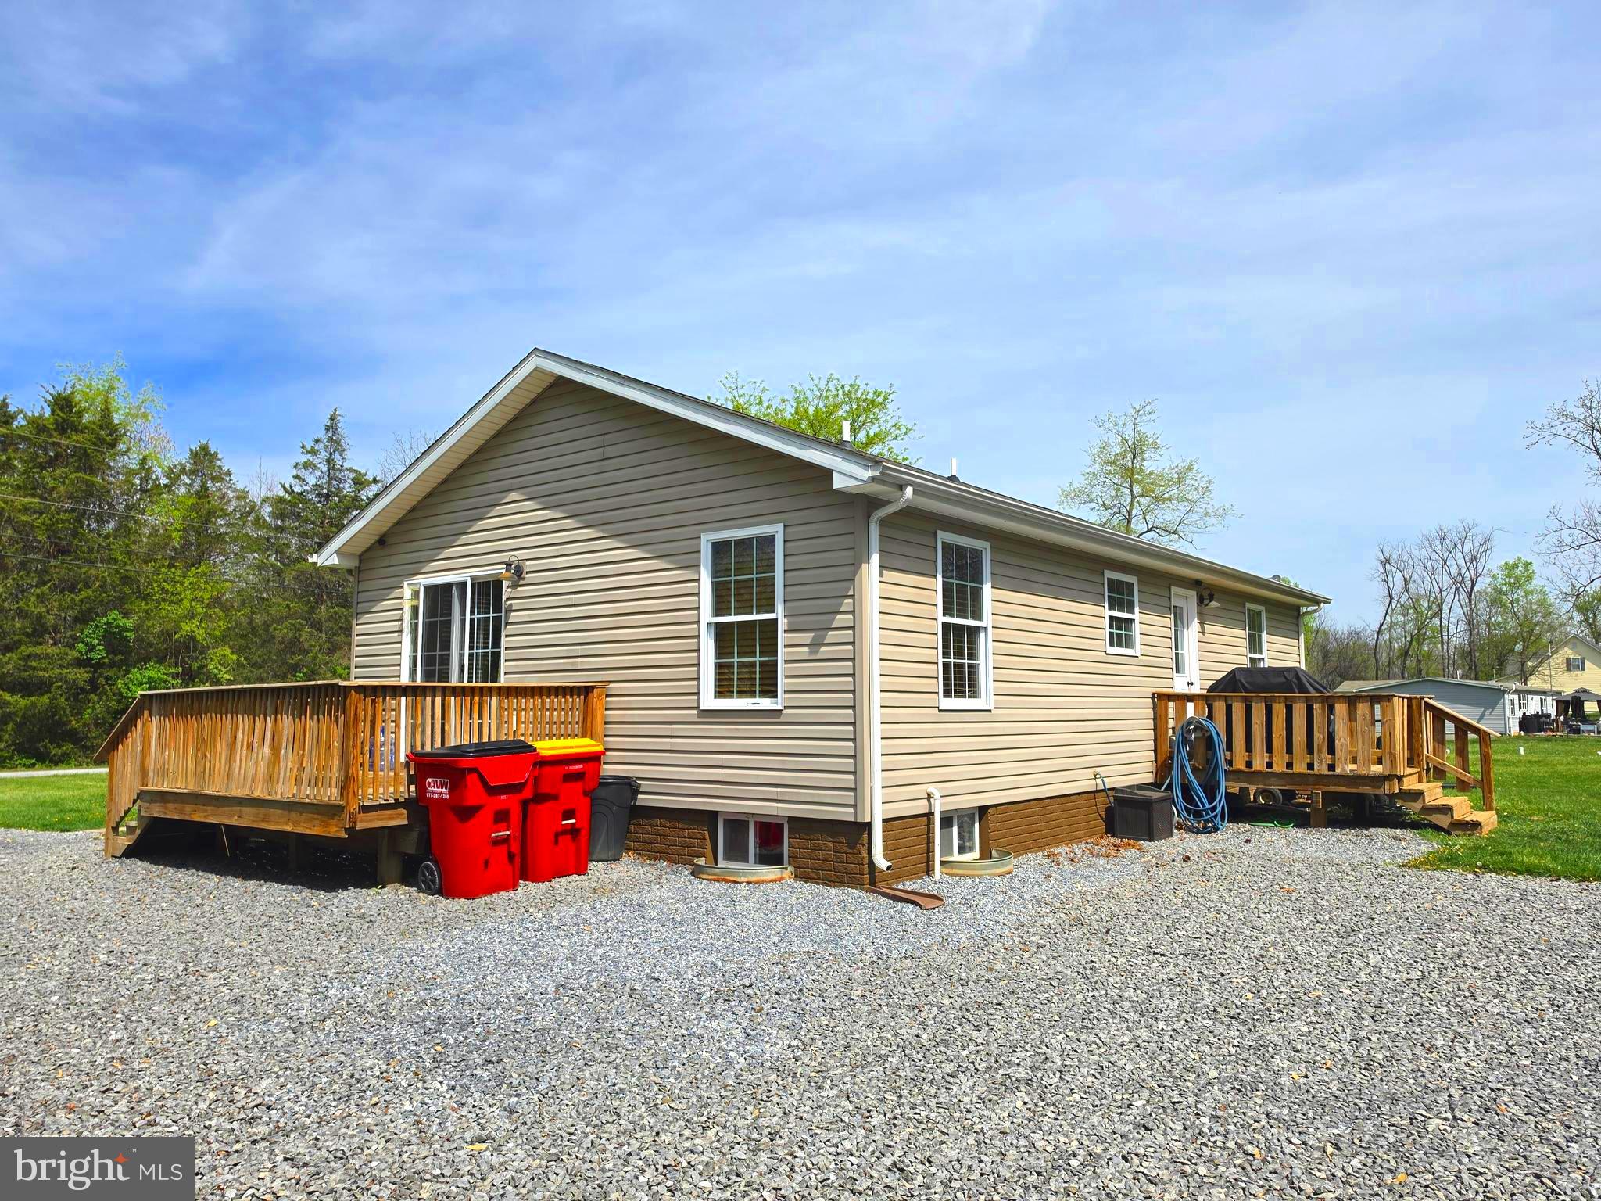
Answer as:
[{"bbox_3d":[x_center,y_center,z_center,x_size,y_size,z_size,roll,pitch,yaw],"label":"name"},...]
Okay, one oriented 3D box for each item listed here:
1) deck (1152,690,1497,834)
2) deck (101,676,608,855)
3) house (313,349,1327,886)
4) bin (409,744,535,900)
[{"bbox_3d":[6.553,1.955,13.167,3.450,1.540,2.600,-4,-7,39],"label":"deck"},{"bbox_3d":[-4.634,1.703,10.862,5.000,1.660,2.800,-4,-7,39],"label":"deck"},{"bbox_3d":[1.561,0.464,16.170,8.810,5.120,13.780,-4,-7,39],"label":"house"},{"bbox_3d":[-2.550,1.665,8.240,0.850,1.140,0.710,-3,-6,30],"label":"bin"}]

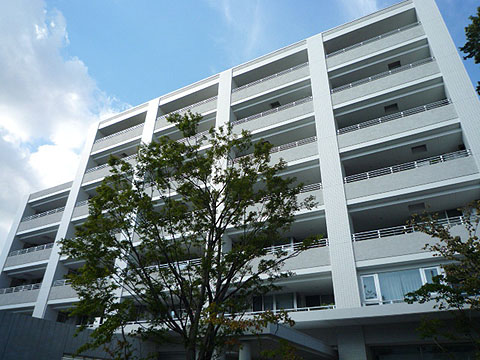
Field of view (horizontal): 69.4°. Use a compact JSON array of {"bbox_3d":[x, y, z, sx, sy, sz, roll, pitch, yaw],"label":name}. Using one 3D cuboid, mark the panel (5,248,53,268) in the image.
[{"bbox_3d":[-16.697,6.080,27.508,5.623,0.955,0.200,-14,-34,24],"label":"panel"}]

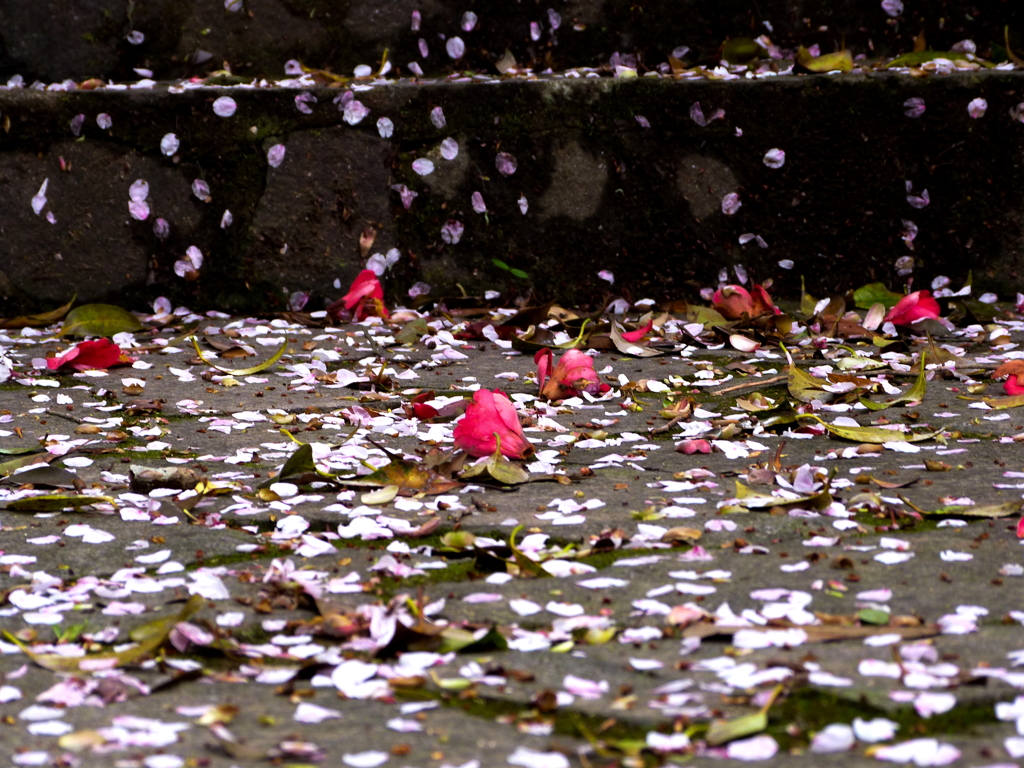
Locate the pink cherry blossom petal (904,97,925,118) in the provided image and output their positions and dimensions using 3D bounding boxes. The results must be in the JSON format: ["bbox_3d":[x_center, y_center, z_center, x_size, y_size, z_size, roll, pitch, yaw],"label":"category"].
[{"bbox_3d":[0.273,-0.187,3.100,0.015,0.014,0.004,0,7,0],"label":"pink cherry blossom petal"}]

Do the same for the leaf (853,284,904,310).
[{"bbox_3d":[0.285,-0.068,3.533,0.044,0.020,0.022,0,6,0],"label":"leaf"}]

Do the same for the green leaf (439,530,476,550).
[{"bbox_3d":[-0.024,0.069,2.030,0.016,0.008,0.012,0,7,0],"label":"green leaf"}]

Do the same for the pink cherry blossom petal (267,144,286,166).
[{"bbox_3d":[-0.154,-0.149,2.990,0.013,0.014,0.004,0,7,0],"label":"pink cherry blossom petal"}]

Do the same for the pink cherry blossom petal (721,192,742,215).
[{"bbox_3d":[0.148,-0.121,3.080,0.014,0.015,0.004,0,7,0],"label":"pink cherry blossom petal"}]

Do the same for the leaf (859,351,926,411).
[{"bbox_3d":[0.237,-0.002,2.845,0.042,0.033,0.030,0,6,0],"label":"leaf"}]

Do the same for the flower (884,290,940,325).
[{"bbox_3d":[0.264,-0.050,3.020,0.038,0.025,0.037,-2,7,-18],"label":"flower"}]

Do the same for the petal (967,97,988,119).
[{"bbox_3d":[0.315,-0.186,3.100,0.014,0.015,0.004,0,7,0],"label":"petal"}]

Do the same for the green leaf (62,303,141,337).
[{"bbox_3d":[-0.298,-0.046,3.336,0.057,0.021,0.025,0,6,0],"label":"green leaf"}]

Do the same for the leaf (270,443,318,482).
[{"bbox_3d":[-0.108,0.039,2.270,0.023,0.019,0.022,0,7,0],"label":"leaf"}]

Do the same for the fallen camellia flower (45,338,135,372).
[{"bbox_3d":[-0.246,-0.017,2.680,0.052,0.018,0.038,2,8,18],"label":"fallen camellia flower"}]

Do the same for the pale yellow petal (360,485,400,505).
[{"bbox_3d":[-0.067,0.056,2.340,0.021,0.009,0.011,-2,7,-20],"label":"pale yellow petal"}]

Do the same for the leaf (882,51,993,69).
[{"bbox_3d":[0.291,-0.222,3.130,0.073,0.011,0.024,0,7,0],"label":"leaf"}]

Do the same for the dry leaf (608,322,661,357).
[{"bbox_3d":[0.086,-0.032,3.186,0.037,0.023,0.025,0,6,0],"label":"dry leaf"}]

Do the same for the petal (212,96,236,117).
[{"bbox_3d":[-0.222,-0.214,3.532,0.018,0.015,0.004,0,6,0],"label":"petal"}]

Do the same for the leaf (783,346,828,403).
[{"bbox_3d":[0.187,-0.007,2.891,0.032,0.034,0.030,0,6,0],"label":"leaf"}]

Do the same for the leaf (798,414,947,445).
[{"bbox_3d":[0.186,0.023,2.380,0.076,0.014,0.023,0,7,0],"label":"leaf"}]

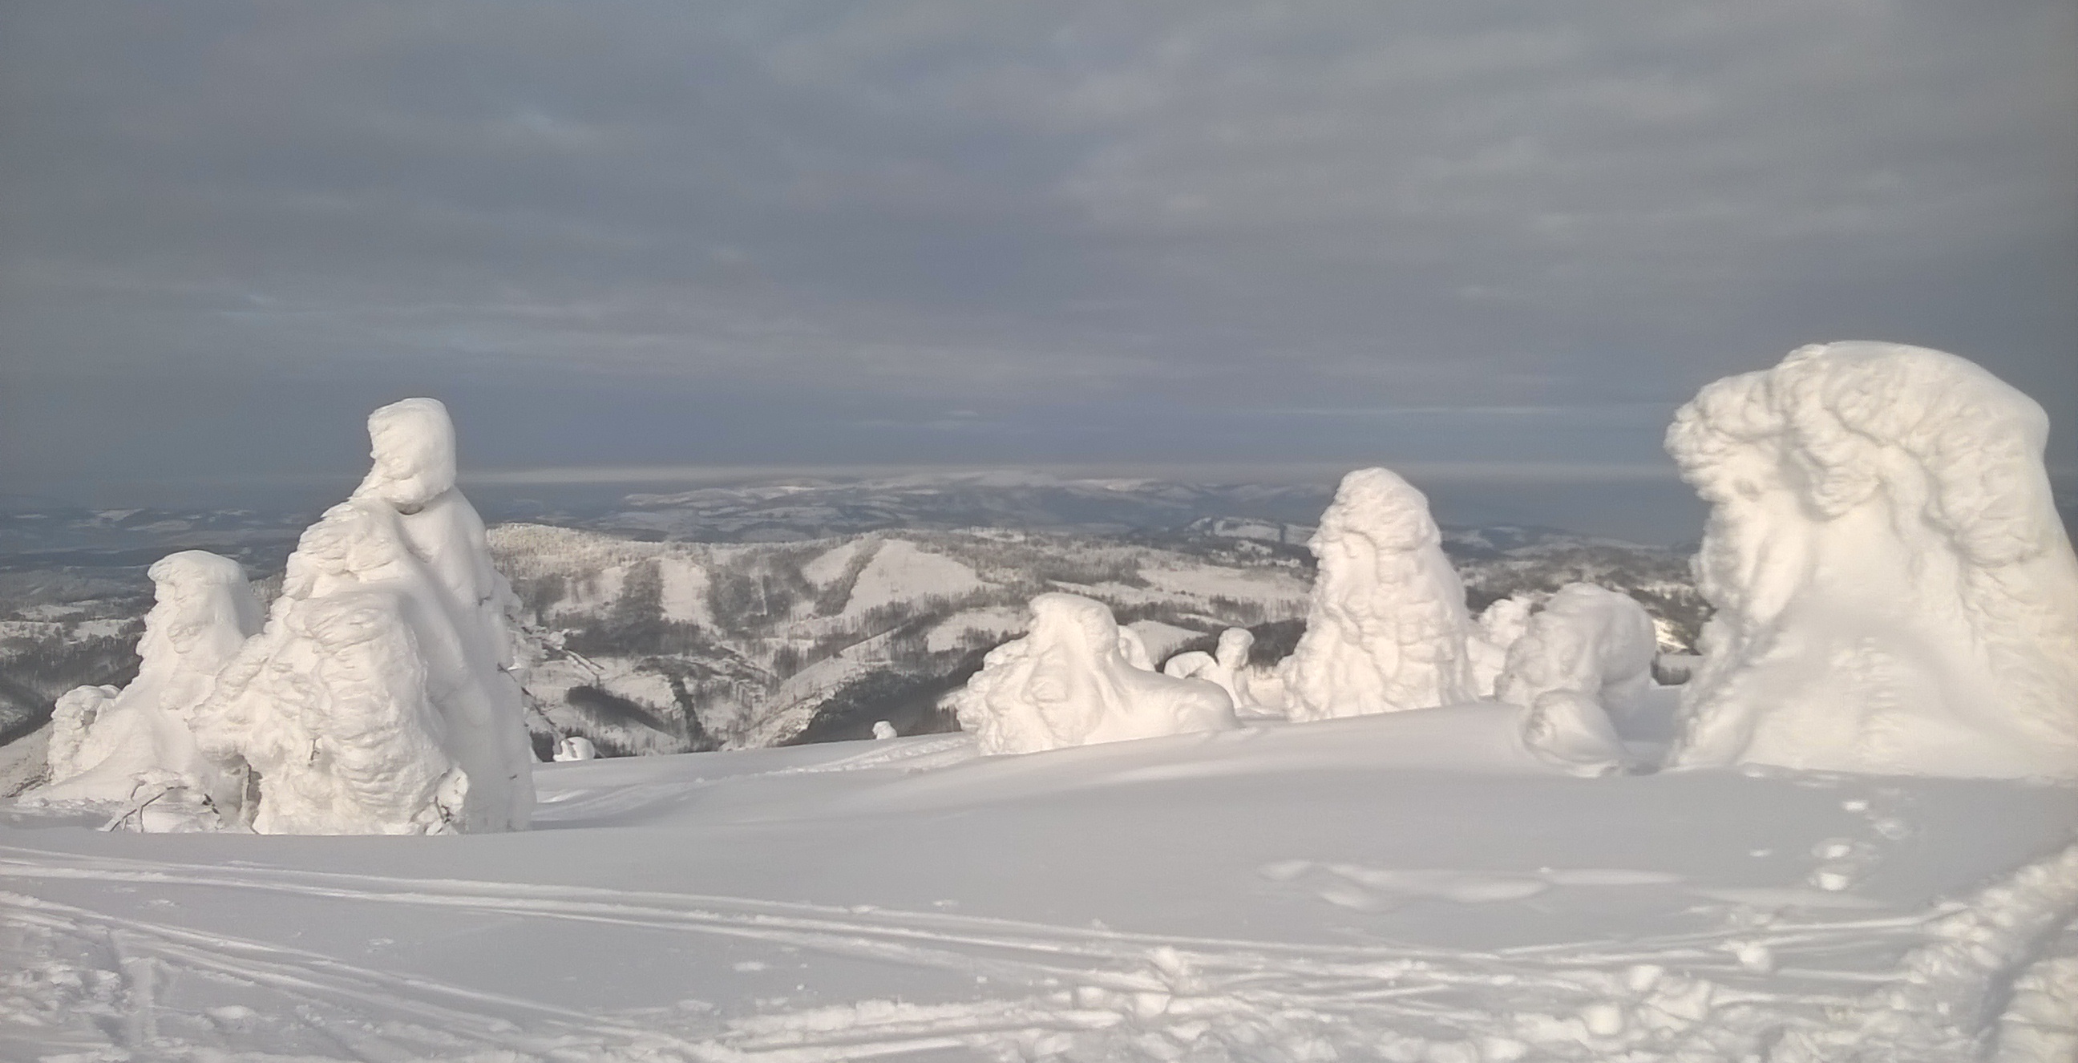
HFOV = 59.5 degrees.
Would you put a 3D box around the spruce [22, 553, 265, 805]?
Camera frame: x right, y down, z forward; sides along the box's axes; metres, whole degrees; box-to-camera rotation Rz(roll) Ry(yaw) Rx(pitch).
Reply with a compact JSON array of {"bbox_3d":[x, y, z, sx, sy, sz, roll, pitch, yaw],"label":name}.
[{"bbox_3d":[-6.539,1.087,13.300,1.676,1.851,1.600,0,2,0],"label":"spruce"}]

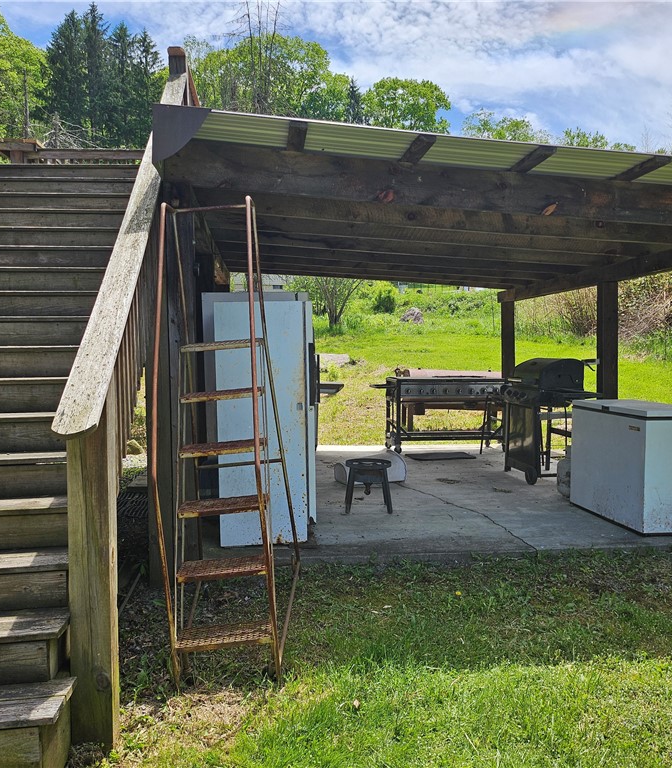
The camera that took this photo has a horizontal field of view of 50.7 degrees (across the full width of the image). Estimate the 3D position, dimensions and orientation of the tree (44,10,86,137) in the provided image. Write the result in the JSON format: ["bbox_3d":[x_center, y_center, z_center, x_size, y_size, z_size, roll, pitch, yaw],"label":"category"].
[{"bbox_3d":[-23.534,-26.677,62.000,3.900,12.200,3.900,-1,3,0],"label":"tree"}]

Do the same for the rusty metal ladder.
[{"bbox_3d":[-0.562,0.154,3.502,0.561,2.173,1.204,-4,5,-2],"label":"rusty metal ladder"}]

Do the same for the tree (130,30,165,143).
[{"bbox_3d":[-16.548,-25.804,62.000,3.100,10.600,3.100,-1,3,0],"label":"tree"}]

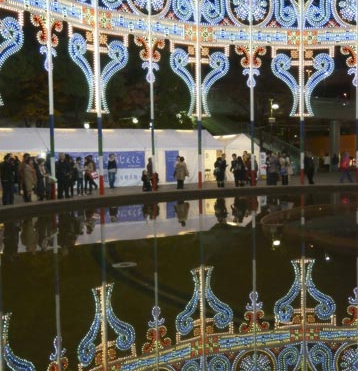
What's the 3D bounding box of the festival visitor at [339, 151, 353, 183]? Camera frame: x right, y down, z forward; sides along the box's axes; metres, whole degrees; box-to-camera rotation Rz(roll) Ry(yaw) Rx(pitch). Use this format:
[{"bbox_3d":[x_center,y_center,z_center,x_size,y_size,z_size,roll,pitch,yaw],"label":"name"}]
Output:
[{"bbox_3d":[8.573,-0.954,27.600,0.680,1.650,0.500,-1,3,10],"label":"festival visitor"}]

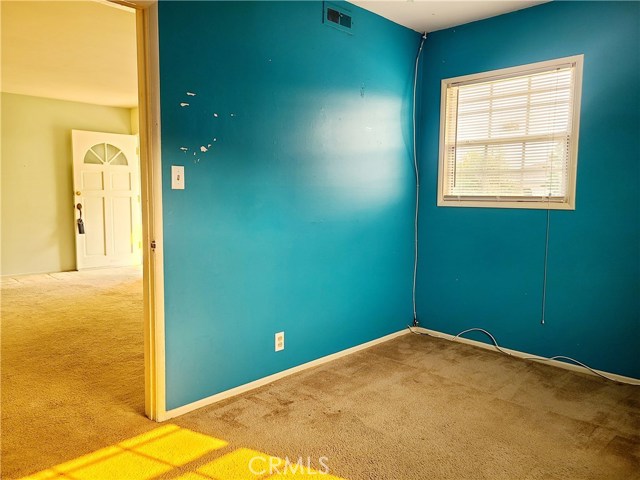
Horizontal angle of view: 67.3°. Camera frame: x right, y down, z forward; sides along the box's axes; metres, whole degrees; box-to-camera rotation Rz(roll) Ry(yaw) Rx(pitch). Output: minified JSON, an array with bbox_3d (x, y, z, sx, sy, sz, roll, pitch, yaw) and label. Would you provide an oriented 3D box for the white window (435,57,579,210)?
[{"bbox_3d":[1.330,-0.723,3.468,1.015,0.980,0.080,6,8,44],"label":"white window"}]

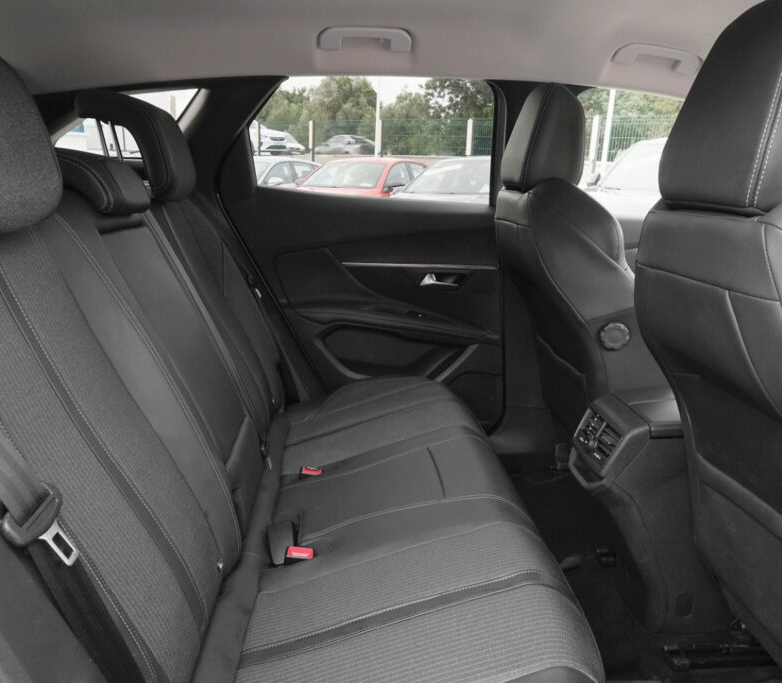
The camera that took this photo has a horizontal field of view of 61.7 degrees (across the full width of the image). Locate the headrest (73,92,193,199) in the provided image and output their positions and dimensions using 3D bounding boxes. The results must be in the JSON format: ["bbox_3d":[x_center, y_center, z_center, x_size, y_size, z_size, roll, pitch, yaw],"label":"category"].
[{"bbox_3d":[-0.518,-0.401,1.355,0.153,0.209,0.260,1,14,-4],"label":"headrest"}]

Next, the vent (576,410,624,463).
[{"bbox_3d":[0.389,0.177,1.199,0.036,0.063,0.146,24,12,-9],"label":"vent"}]

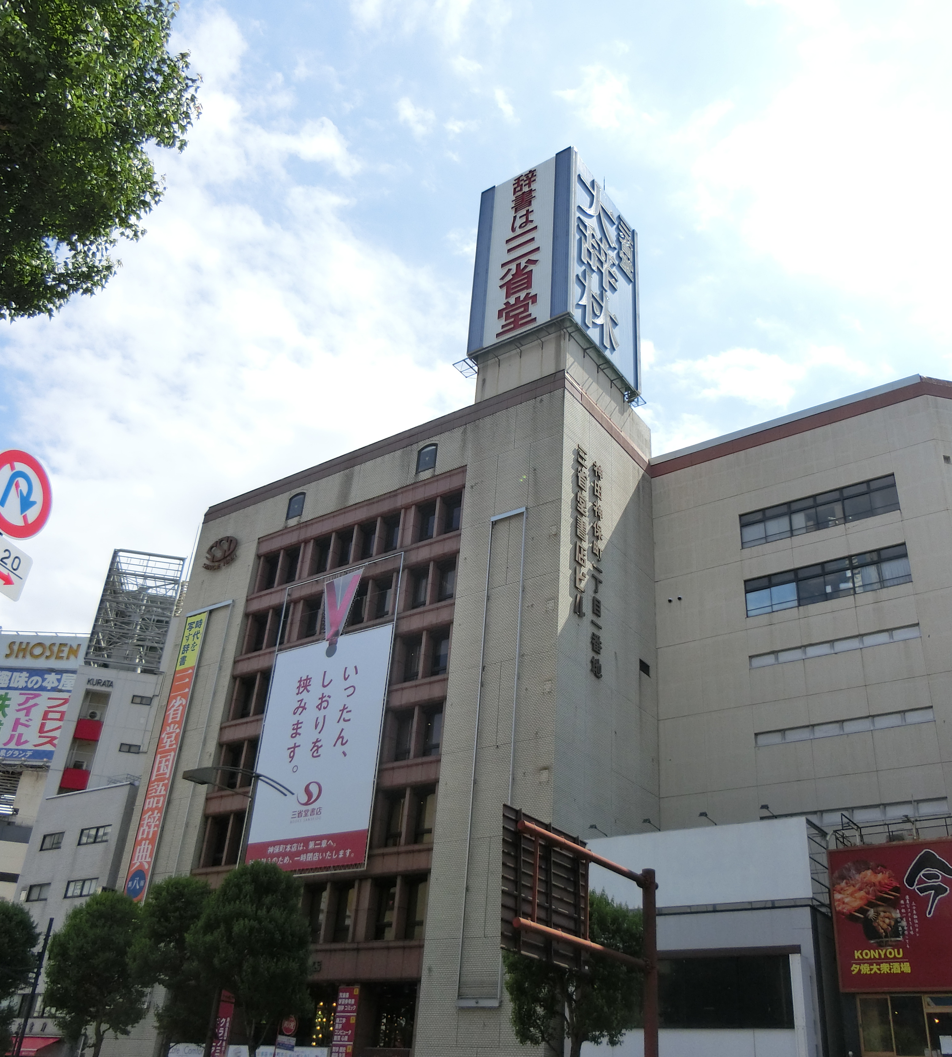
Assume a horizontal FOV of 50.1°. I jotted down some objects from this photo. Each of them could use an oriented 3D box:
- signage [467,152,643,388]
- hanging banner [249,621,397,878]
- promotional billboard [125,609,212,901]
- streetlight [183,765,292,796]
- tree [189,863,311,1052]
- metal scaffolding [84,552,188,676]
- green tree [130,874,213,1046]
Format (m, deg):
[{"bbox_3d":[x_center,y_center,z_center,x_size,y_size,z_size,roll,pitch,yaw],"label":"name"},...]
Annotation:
[{"bbox_3d":[4.450,-12.840,54.820,5.940,11.750,7.100,-17,-37,32],"label":"signage"},{"bbox_3d":[-6.970,9.660,44.870,7.350,10.450,0.200,-17,-37,32],"label":"hanging banner"},{"bbox_3d":[-15.780,11.130,51.380,1.700,15.100,0.200,-17,-37,32],"label":"promotional billboard"},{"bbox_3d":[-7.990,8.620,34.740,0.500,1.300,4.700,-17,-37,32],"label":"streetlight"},{"bbox_3d":[-7.980,16.360,34.890,4.300,9.800,4.300,-17,-37,32],"label":"tree"},{"bbox_3d":[-22.740,6.030,68.380,4.800,8.400,3.200,11,-31,-12],"label":"metal scaffolding"},{"bbox_3d":[-11.320,17.430,37.010,3.700,9.700,3.700,-17,-37,32],"label":"green tree"}]

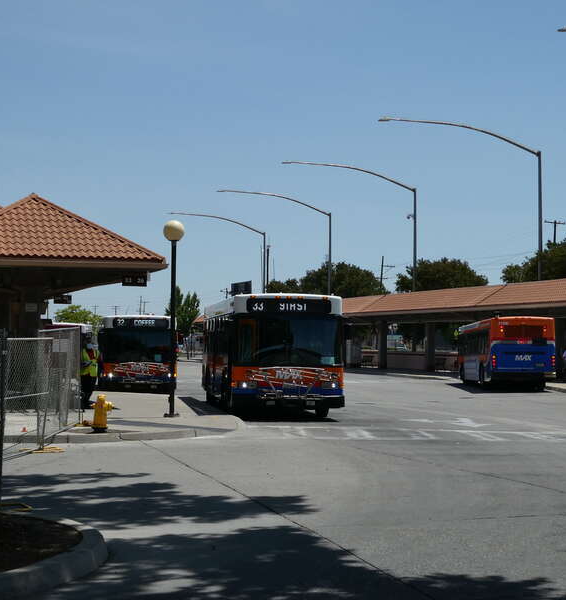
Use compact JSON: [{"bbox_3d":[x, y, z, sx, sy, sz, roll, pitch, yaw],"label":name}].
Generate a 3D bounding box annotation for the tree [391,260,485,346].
[{"bbox_3d":[11.206,1.260,90.032,6.800,8.400,6.800,0,-2,0],"label":"tree"}]

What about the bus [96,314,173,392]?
[{"bbox_3d":[-5.809,2.146,49.297,2.580,2.920,12.200,1,-2,-8],"label":"bus"}]

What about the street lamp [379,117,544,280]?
[{"bbox_3d":[8.573,-2.160,59.689,8.540,12.600,0.350,1,-3,-20],"label":"street lamp"}]

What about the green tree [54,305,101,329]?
[{"bbox_3d":[-15.112,2.396,92.000,3.700,4.900,3.700,0,-2,0],"label":"green tree"}]

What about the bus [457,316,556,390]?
[{"bbox_3d":[9.824,2.494,56.346,2.600,3.030,12.200,0,-2,1],"label":"bus"}]

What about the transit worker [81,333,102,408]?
[{"bbox_3d":[-4.600,1.713,29.900,0.580,1.800,0.420,0,-2,-5],"label":"transit worker"}]

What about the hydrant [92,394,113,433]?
[{"bbox_3d":[-3.098,1.941,21.235,0.340,0.660,0.330,-1,-3,30],"label":"hydrant"}]

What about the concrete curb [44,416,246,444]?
[{"bbox_3d":[-2.507,2.432,23.421,4.000,0.170,3.000,1,-2,-18],"label":"concrete curb"}]

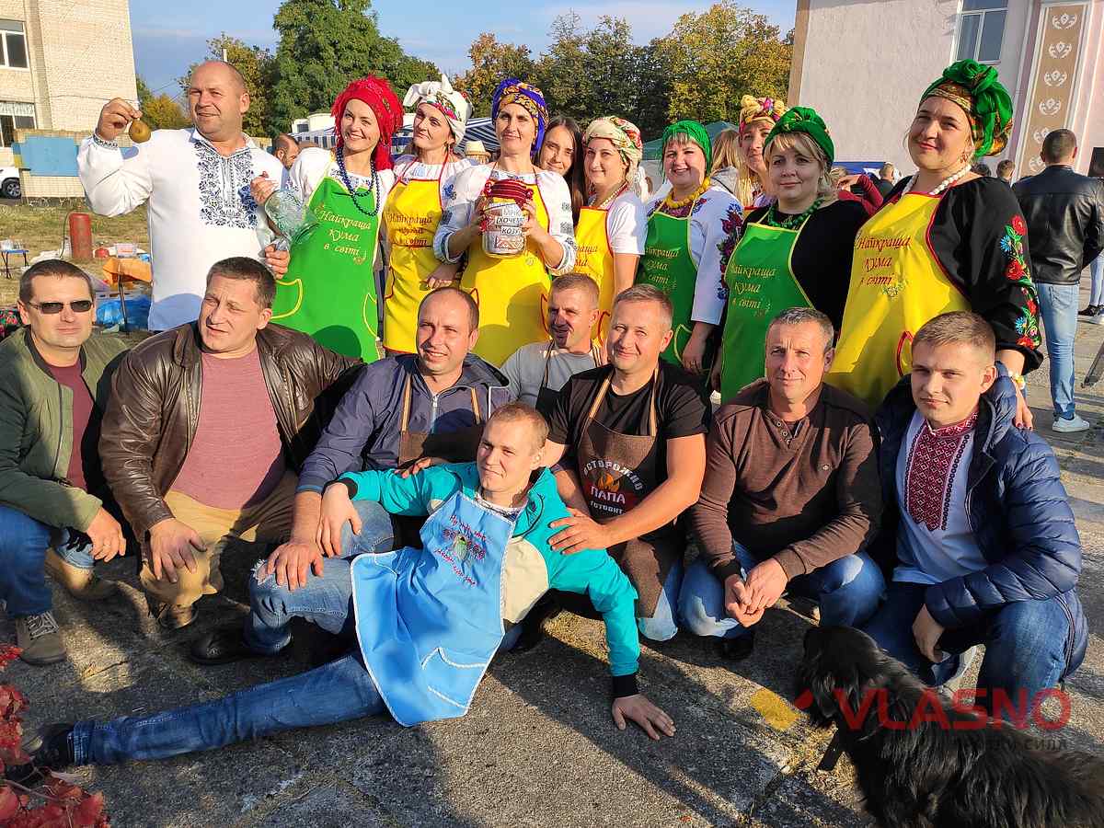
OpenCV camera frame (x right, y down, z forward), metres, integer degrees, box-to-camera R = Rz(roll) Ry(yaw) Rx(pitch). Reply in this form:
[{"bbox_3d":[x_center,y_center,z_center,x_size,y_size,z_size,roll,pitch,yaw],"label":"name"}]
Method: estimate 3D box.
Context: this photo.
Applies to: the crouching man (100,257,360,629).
[{"bbox_3d":[-0.813,0.109,2.414,0.740,1.130,0.620,0,15,-8],"label":"crouching man"}]

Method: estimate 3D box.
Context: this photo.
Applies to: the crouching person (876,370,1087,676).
[{"bbox_3d":[1.043,0.263,2.162,0.600,1.060,0.620,10,17,29],"label":"crouching person"}]

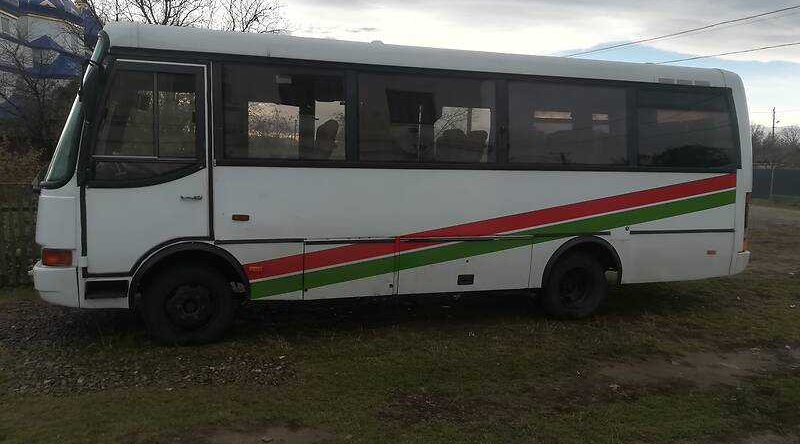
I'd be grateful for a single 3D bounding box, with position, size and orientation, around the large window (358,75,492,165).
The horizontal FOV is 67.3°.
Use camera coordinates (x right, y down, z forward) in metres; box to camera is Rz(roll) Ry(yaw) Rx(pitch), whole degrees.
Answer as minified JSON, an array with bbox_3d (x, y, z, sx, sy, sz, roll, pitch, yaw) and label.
[{"bbox_3d":[0.296,-1.051,6.206,1.477,0.891,0.060,0,-1,-16],"label":"large window"}]

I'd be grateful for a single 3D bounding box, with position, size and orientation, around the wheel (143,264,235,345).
[{"bbox_3d":[-1.995,0.770,5.715,0.800,0.780,0.240,0,2,-16],"label":"wheel"}]

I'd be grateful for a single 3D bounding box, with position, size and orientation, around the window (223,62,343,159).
[{"bbox_3d":[-1.103,-1.038,5.805,1.169,0.883,0.060,0,-1,-16],"label":"window"}]

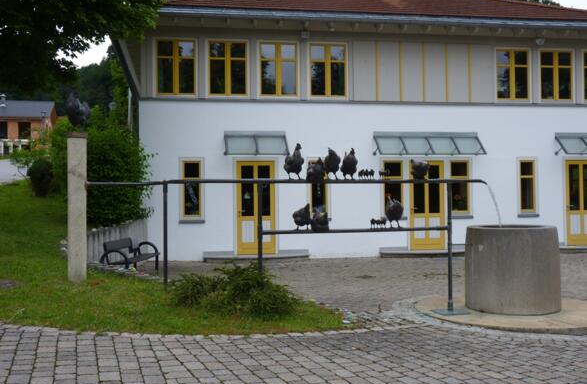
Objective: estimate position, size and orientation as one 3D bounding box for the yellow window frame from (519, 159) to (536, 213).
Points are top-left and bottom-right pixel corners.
[{"bbox_3d":[6.108,-0.157,17.248,0.486,1.383,0.100,-1,-1,-10],"label":"yellow window frame"}]

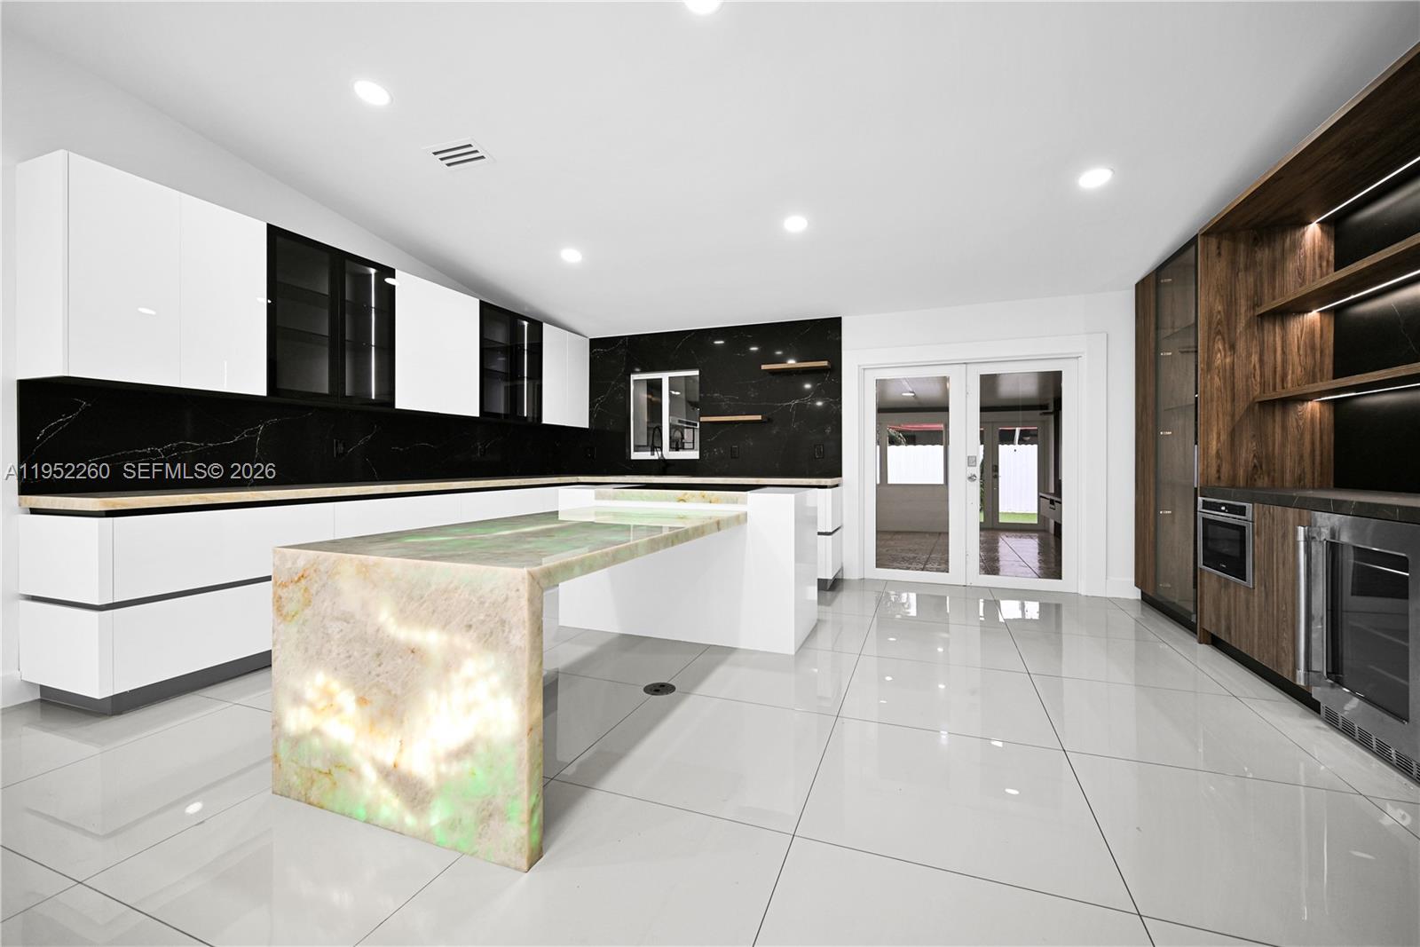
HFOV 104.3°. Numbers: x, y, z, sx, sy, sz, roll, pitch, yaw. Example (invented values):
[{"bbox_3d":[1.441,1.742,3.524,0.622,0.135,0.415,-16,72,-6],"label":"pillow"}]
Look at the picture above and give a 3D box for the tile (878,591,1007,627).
[{"bbox_3d":[1.651,0.996,4.079,0.818,0.010,0.818,0,1,21],"label":"tile"}]

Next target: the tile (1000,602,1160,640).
[{"bbox_3d":[2.413,0.995,3.782,0.818,0.010,0.818,0,1,21],"label":"tile"}]

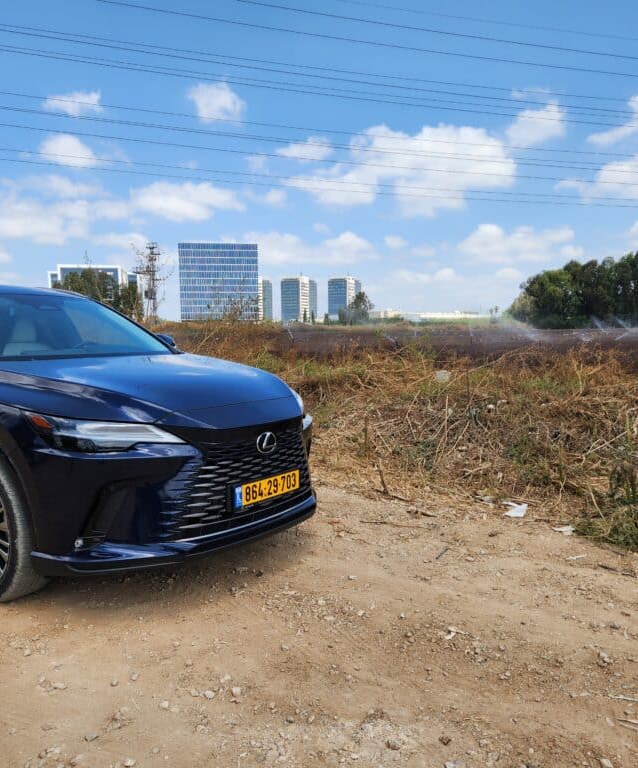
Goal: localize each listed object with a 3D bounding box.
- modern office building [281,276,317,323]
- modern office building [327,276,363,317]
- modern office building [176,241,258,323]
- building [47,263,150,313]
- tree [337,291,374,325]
[{"bbox_3d":[-24.070,-104.130,854.090,29.590,56.440,42.000,2,6,24],"label":"modern office building"},{"bbox_3d":[32.960,-104.760,859.060,27.880,56.790,42.000,2,6,24],"label":"modern office building"},{"bbox_3d":[-56.840,-56.340,390.510,43.530,44.710,28.000,-1,5,-7],"label":"modern office building"},{"bbox_3d":[-88.130,-34.760,272.980,30.430,22.890,30.000,-1,5,-7],"label":"building"},{"bbox_3d":[14.980,-31.380,283.330,14.120,14.290,15.000,0,5,0],"label":"tree"}]

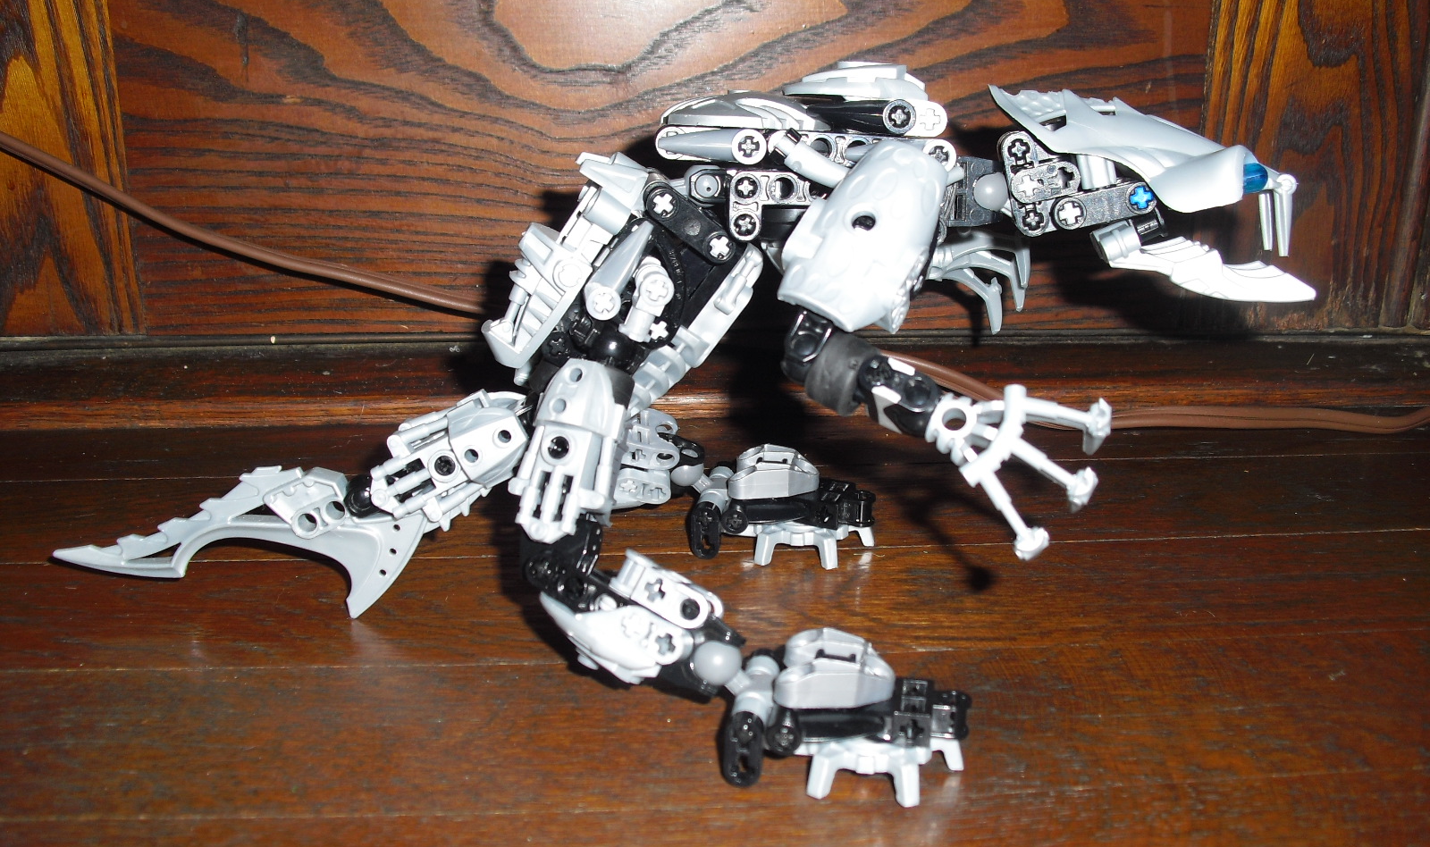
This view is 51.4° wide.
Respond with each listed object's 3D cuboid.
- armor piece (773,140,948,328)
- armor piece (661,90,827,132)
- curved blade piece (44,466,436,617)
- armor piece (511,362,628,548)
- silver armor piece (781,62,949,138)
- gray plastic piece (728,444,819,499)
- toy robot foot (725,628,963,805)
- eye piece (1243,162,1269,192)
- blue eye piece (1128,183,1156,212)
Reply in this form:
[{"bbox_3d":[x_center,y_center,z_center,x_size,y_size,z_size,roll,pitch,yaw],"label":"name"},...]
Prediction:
[{"bbox_3d":[0.030,-0.038,0.300,0.026,0.034,0.014,24,19,-9],"label":"armor piece"},{"bbox_3d":[0.007,-0.068,0.328,0.035,0.008,0.026,1,21,0],"label":"armor piece"},{"bbox_3d":[-0.120,0.030,0.375,0.092,0.038,0.009,2,21,4],"label":"curved blade piece"},{"bbox_3d":[-0.030,0.006,0.306,0.019,0.037,0.015,19,22,19],"label":"armor piece"},{"bbox_3d":[0.033,-0.070,0.323,0.034,0.014,0.026,1,21,0],"label":"silver armor piece"},{"bbox_3d":[0.016,0.013,0.403,0.024,0.009,0.016,4,21,7],"label":"gray plastic piece"},{"bbox_3d":[0.027,0.059,0.308,0.048,0.028,0.031,4,21,7],"label":"toy robot foot"},{"bbox_3d":[0.118,-0.054,0.326,0.006,0.006,0.006,4,21,7],"label":"eye piece"},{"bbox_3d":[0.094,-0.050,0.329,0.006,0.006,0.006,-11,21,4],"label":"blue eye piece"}]

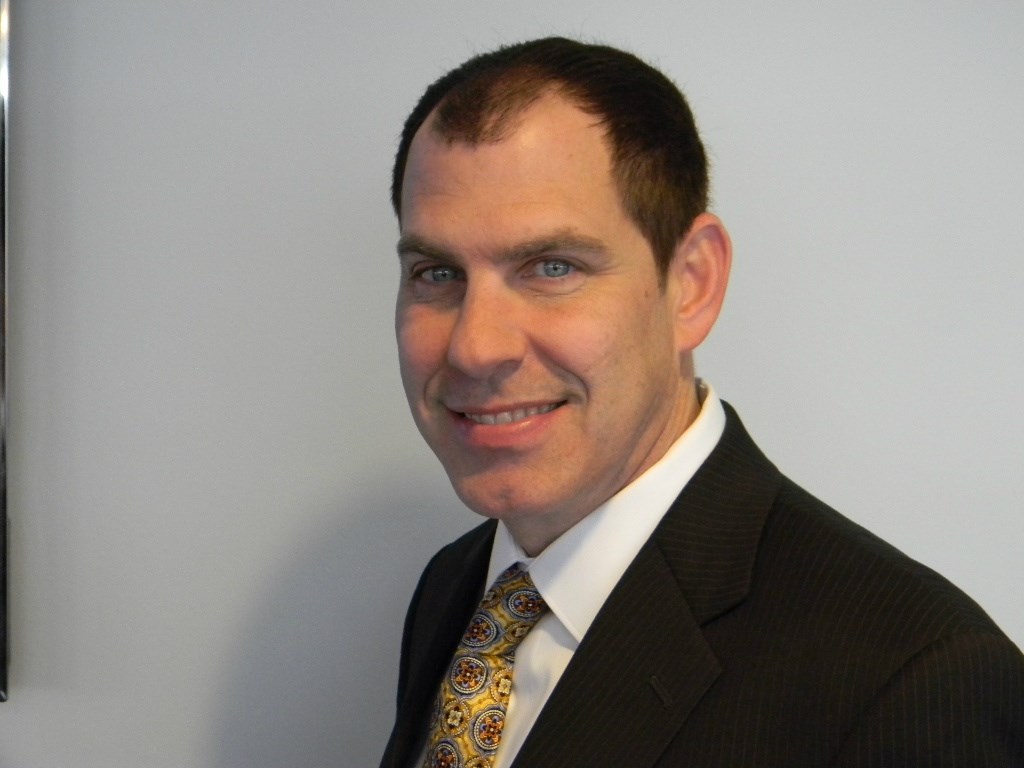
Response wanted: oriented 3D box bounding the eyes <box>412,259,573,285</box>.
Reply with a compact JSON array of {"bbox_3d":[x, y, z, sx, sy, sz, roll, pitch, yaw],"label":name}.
[{"bbox_3d":[-0.009,-0.055,0.967,0.081,0.013,0.018,0,0,21],"label":"eyes"}]

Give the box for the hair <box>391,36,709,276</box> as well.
[{"bbox_3d":[0.023,-0.102,1.035,0.165,0.160,0.188,0,0,23],"label":"hair"}]

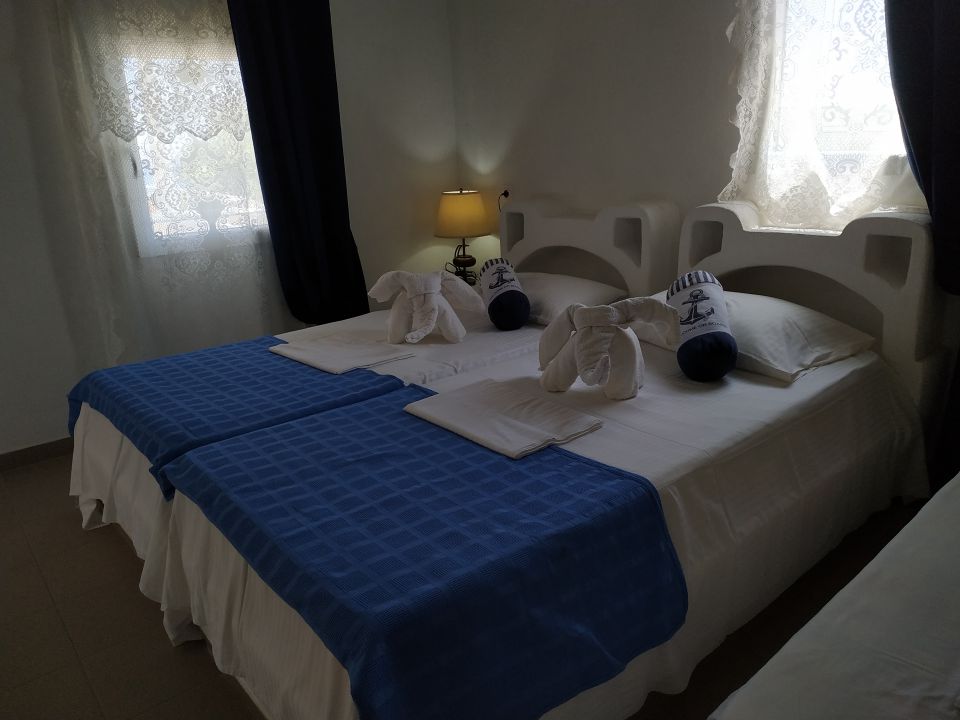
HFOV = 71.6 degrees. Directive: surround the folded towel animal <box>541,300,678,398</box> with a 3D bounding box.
[{"bbox_3d":[0.394,-0.054,1.991,0.389,0.275,0.241,4,18,21],"label":"folded towel animal"}]

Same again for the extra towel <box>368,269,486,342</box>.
[{"bbox_3d":[-0.196,-0.224,2.638,0.429,0.275,0.241,1,17,12],"label":"extra towel"}]

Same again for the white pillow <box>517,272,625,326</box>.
[{"bbox_3d":[0.293,-0.320,3.042,0.496,0.181,0.724,-16,21,-37],"label":"white pillow"}]

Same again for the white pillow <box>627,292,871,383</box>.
[{"bbox_3d":[0.894,-0.129,2.321,0.496,0.181,0.724,-16,21,-37],"label":"white pillow"}]

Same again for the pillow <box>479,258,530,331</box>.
[{"bbox_3d":[0.104,-0.275,2.745,0.178,0.178,0.342,-10,40,-3],"label":"pillow"}]

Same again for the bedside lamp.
[{"bbox_3d":[-0.093,-0.698,3.866,0.315,0.576,0.315,-2,17,1],"label":"bedside lamp"}]

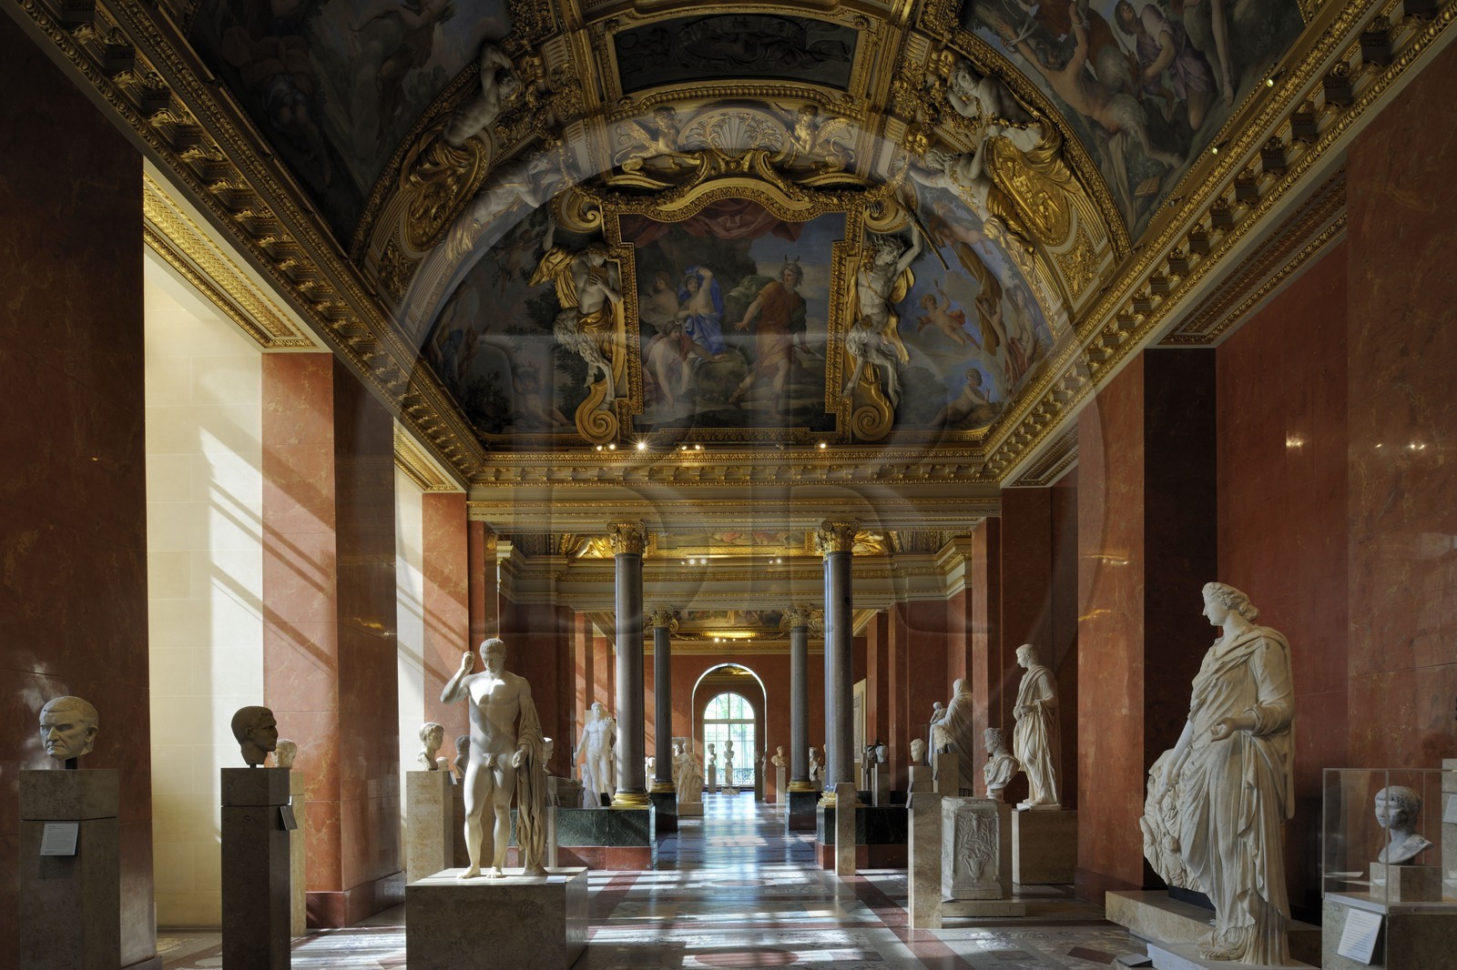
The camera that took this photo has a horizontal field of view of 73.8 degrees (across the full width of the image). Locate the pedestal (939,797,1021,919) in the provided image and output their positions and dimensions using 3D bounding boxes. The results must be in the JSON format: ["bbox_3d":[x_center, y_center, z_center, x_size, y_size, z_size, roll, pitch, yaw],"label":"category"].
[{"bbox_3d":[2.360,3.560,9.380,0.740,1.070,0.600,0,-7,0],"label":"pedestal"}]

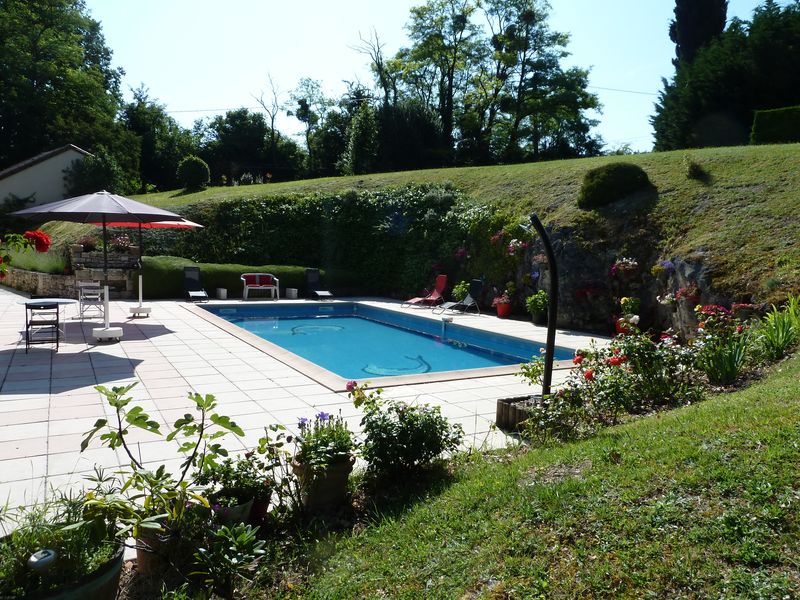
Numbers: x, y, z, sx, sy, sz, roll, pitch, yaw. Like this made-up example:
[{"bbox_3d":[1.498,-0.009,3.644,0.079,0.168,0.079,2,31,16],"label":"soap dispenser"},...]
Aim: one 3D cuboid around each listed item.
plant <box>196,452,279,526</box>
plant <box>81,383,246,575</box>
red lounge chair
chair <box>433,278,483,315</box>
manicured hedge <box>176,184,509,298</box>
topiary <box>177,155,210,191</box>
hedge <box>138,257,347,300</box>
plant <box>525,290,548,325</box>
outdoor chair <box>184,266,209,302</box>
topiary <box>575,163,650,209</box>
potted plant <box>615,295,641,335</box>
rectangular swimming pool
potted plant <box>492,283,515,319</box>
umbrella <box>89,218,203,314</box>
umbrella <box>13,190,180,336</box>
[{"bbox_3d":[-1.033,1.186,3.744,0.500,0.460,0.460,1,5,-15],"label":"plant"},{"bbox_3d":[-1.243,0.940,3.149,0.850,1.040,0.750,0,5,-22],"label":"plant"},{"bbox_3d":[0.761,-0.278,18.055,1.250,1.000,0.620,0,5,-18],"label":"red lounge chair"},{"bbox_3d":[1.617,-0.107,16.456,1.270,1.000,0.620,0,5,-18],"label":"chair"},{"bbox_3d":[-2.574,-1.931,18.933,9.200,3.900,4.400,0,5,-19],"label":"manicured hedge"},{"bbox_3d":[-8.470,-5.217,23.700,1.400,1.450,1.400,0,5,-20],"label":"topiary"},{"bbox_3d":[-5.004,-0.702,19.257,6.700,1.280,1.250,-1,6,-31],"label":"hedge"},{"bbox_3d":[3.557,0.164,14.893,0.600,0.870,0.580,2,5,0],"label":"plant"},{"bbox_3d":[-6.192,-0.455,17.619,0.580,0.980,1.200,-1,6,-31],"label":"outdoor chair"},{"bbox_3d":[5.801,-3.111,15.700,1.950,1.220,1.800,4,5,20],"label":"topiary"},{"bbox_3d":[5.237,0.368,13.300,0.580,0.900,0.500,4,5,22],"label":"potted plant"},{"bbox_3d":[-1.069,0.976,13.330,5.000,0.800,10.000,-1,6,-31],"label":"rectangular swimming pool"},{"bbox_3d":[2.884,0.028,16.100,0.580,1.000,0.520,3,5,10],"label":"potted plant"},{"bbox_3d":[-6.280,-0.958,13.979,3.050,2.600,3.050,-1,6,-31],"label":"umbrella"},{"bbox_3d":[-5.091,-0.582,9.958,2.750,2.580,2.750,-1,6,-31],"label":"umbrella"}]

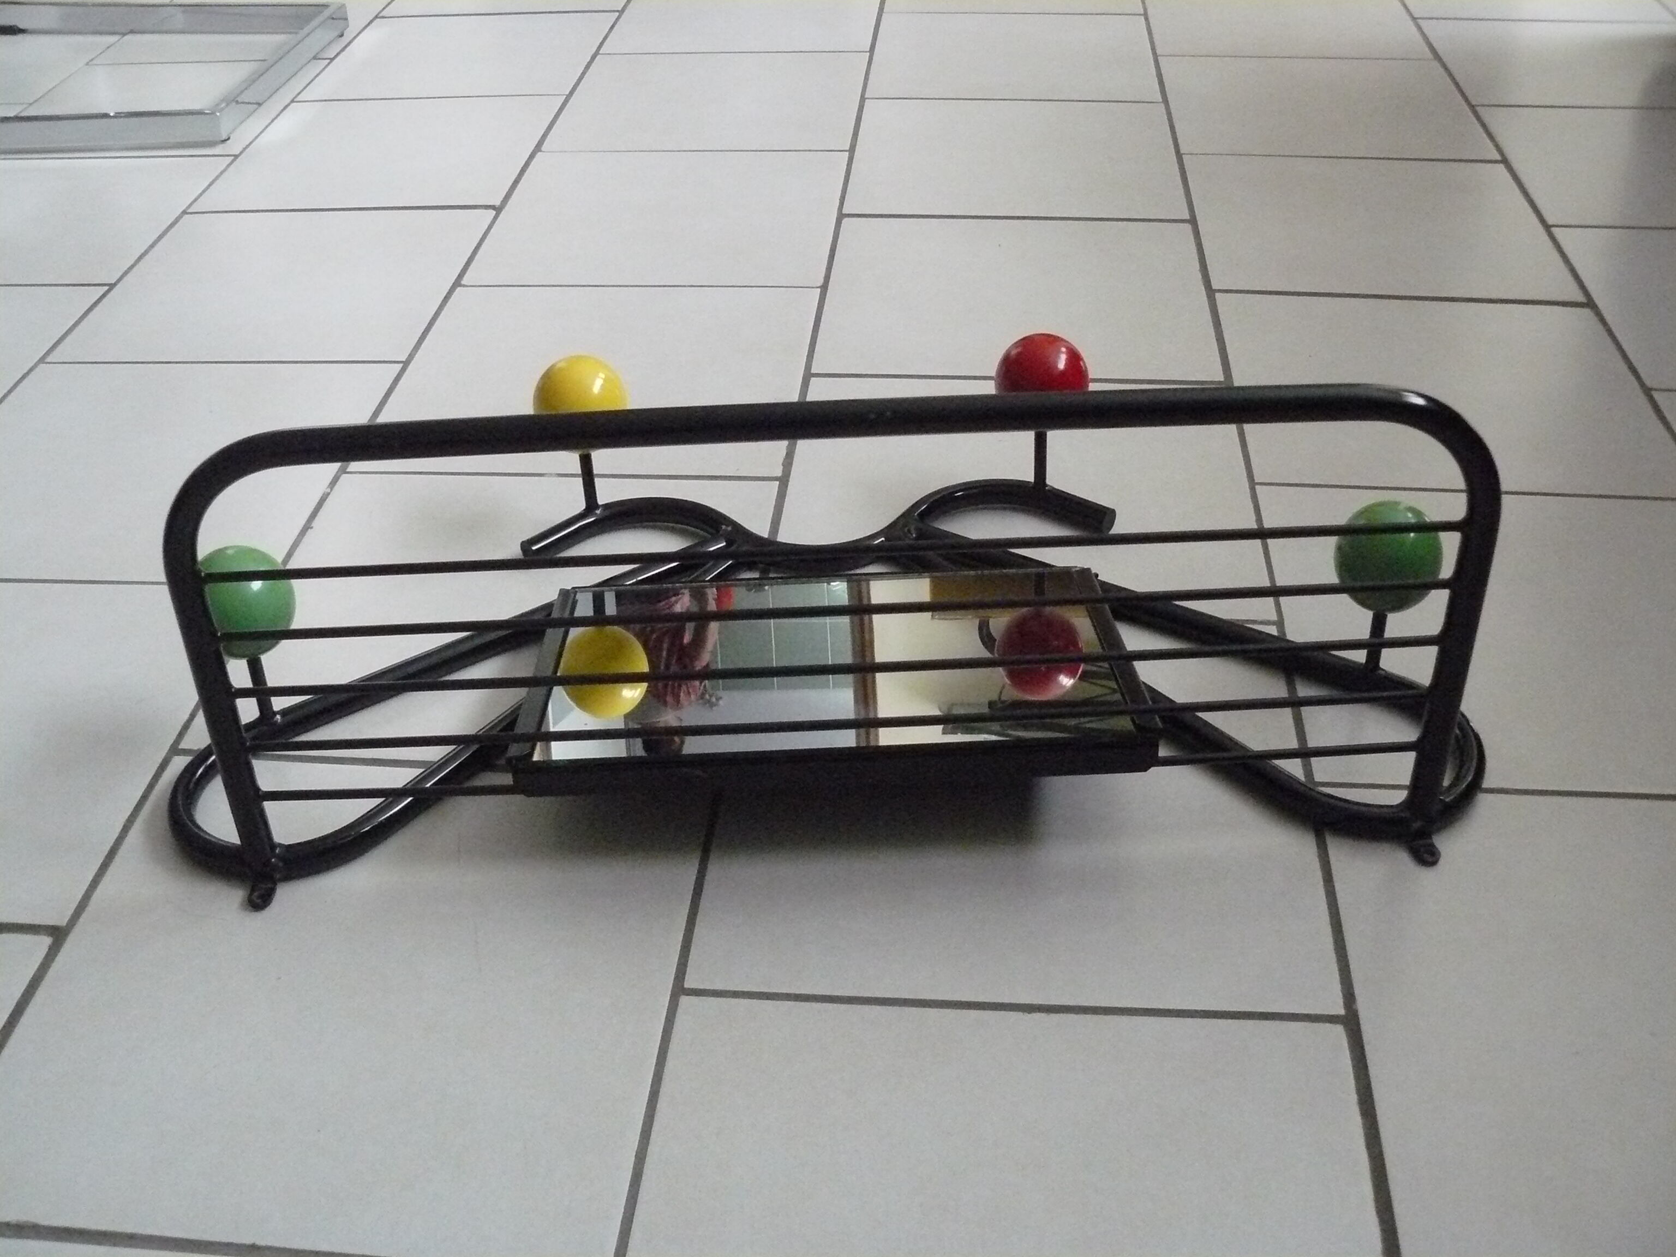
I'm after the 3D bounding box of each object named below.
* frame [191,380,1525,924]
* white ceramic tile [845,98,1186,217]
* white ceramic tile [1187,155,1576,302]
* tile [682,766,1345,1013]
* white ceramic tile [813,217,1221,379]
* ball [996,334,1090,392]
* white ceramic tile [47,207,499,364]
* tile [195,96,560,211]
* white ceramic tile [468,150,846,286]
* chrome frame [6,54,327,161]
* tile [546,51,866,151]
[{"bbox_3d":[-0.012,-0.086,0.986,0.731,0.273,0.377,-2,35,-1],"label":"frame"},{"bbox_3d":[0.173,-0.462,1.722,0.310,0.010,0.310,1,36,5],"label":"white ceramic tile"},{"bbox_3d":[0.489,-0.372,1.613,0.320,0.010,0.320,2,36,5],"label":"white ceramic tile"},{"bbox_3d":[0.097,0.089,0.951,0.310,0.010,0.310,1,36,5],"label":"tile"},{"bbox_3d":[0.149,-0.278,1.464,0.310,0.010,0.310,1,36,5],"label":"white ceramic tile"},{"bbox_3d":[0.133,-0.161,1.132,0.062,0.062,0.062,1,36,5],"label":"ball"},{"bbox_3d":[-0.494,-0.310,1.565,0.320,0.010,0.320,2,36,5],"label":"white ceramic tile"},{"bbox_3d":[-0.469,-0.498,1.829,0.320,0.010,0.320,2,36,5],"label":"tile"},{"bbox_3d":[-0.160,-0.391,1.665,0.320,0.010,0.320,2,36,5],"label":"white ceramic tile"},{"bbox_3d":[-0.868,-0.634,1.975,0.506,0.034,0.386,1,36,5],"label":"chrome frame"},{"bbox_3d":[-0.131,-0.565,1.882,0.310,0.010,0.310,1,36,5],"label":"tile"}]

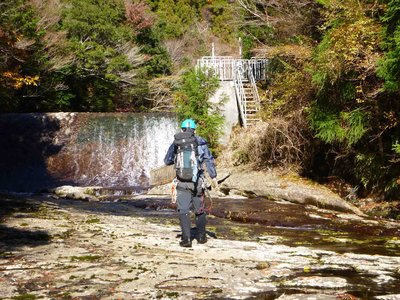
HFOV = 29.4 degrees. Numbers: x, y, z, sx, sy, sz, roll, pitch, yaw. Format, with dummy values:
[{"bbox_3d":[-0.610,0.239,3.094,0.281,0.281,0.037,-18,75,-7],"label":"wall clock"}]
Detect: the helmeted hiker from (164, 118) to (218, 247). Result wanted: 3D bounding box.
[{"bbox_3d":[-0.132,0.455,10.550,0.700,1.750,0.600,0,1,10],"label":"helmeted hiker"}]

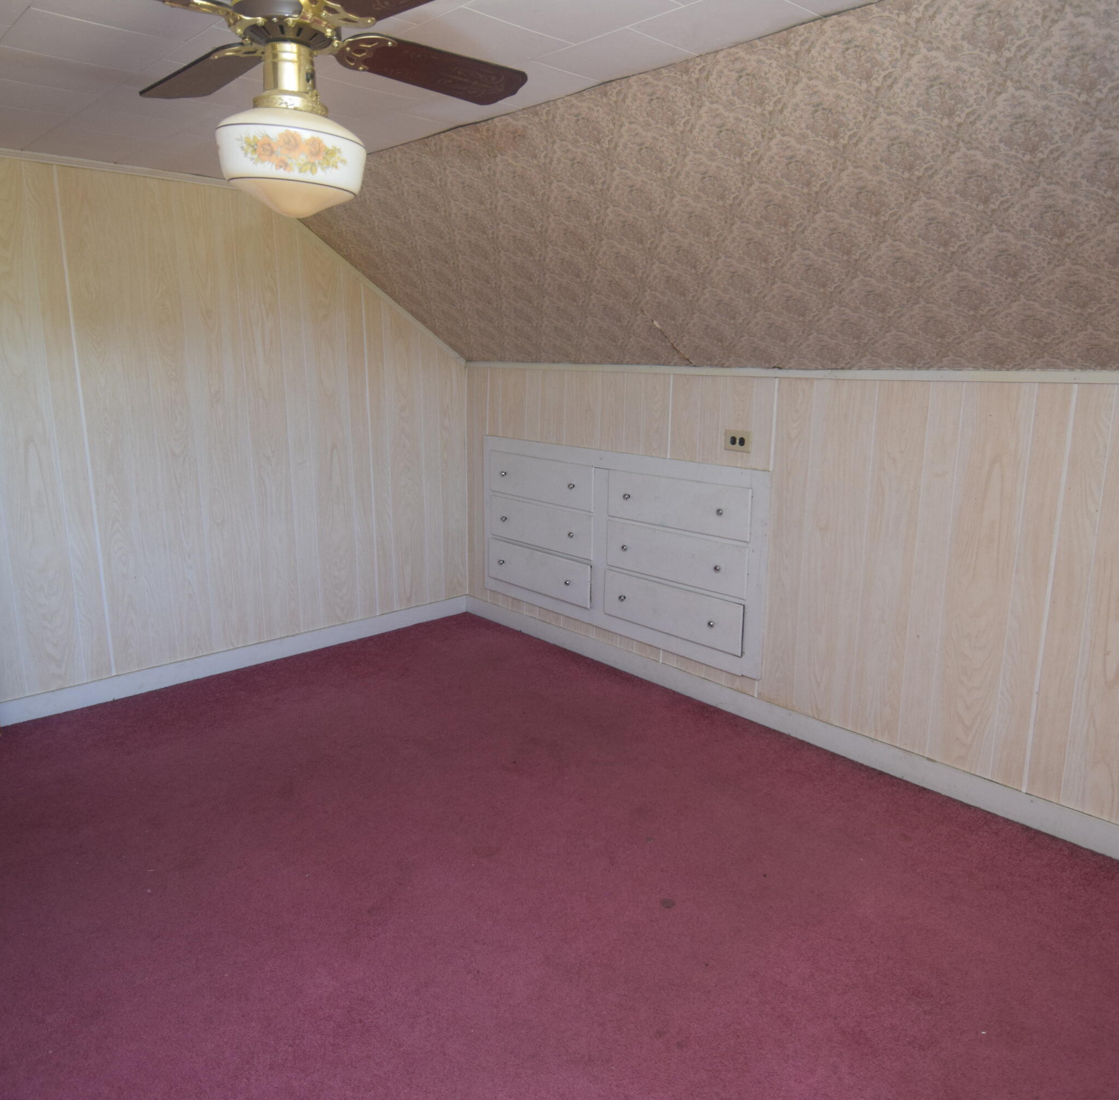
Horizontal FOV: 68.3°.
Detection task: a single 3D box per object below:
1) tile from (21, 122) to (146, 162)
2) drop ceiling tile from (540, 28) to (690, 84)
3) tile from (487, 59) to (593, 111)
[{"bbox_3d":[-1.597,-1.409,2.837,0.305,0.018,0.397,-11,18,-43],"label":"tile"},{"bbox_3d":[0.126,-1.157,1.922,0.236,0.018,0.305,-11,18,-43],"label":"drop ceiling tile"},{"bbox_3d":[-0.087,-1.212,2.135,0.237,0.018,0.305,-11,18,-43],"label":"tile"}]

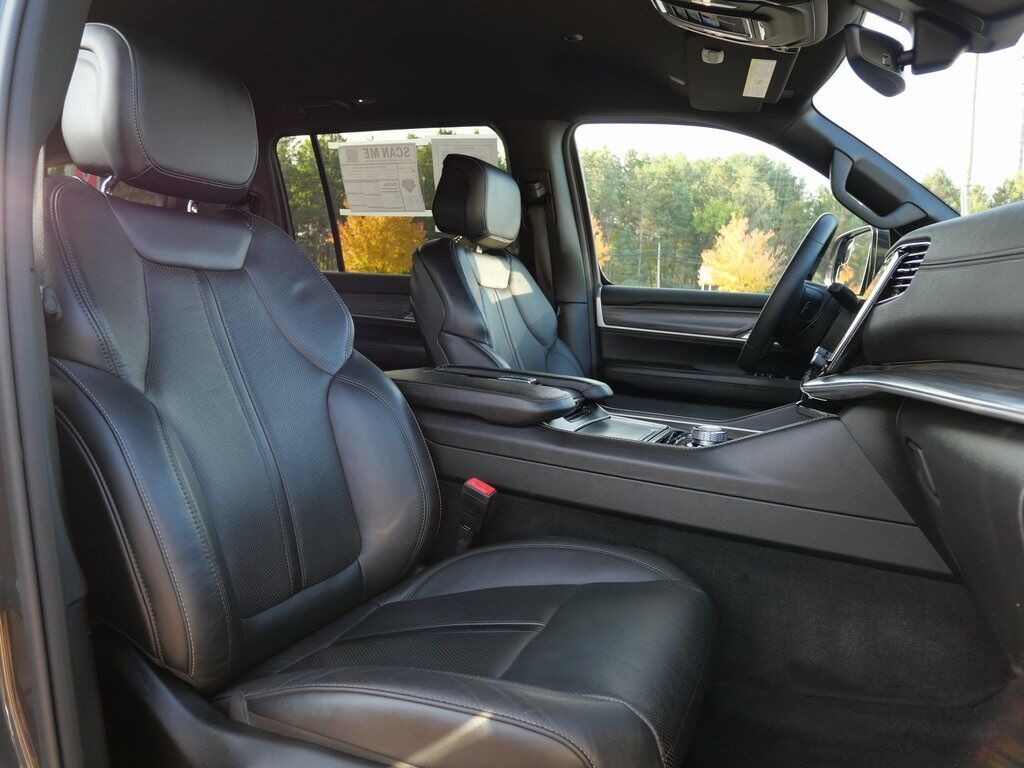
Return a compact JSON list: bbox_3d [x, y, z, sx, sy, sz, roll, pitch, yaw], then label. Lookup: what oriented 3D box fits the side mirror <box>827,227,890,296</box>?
[{"bbox_3d":[0.993,-0.323,2.096,0.150,0.210,0.250,3,8,7],"label":"side mirror"}]

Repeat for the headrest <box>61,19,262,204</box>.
[{"bbox_3d":[-0.455,-0.352,1.029,0.140,0.200,0.245,5,9,22],"label":"headrest"}]

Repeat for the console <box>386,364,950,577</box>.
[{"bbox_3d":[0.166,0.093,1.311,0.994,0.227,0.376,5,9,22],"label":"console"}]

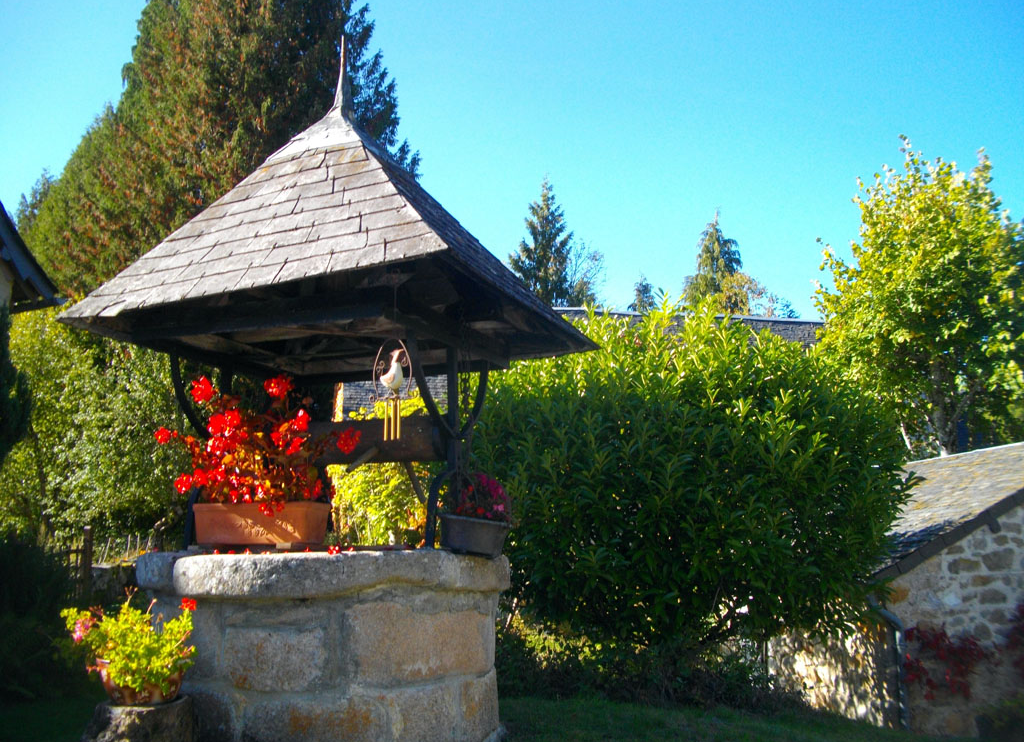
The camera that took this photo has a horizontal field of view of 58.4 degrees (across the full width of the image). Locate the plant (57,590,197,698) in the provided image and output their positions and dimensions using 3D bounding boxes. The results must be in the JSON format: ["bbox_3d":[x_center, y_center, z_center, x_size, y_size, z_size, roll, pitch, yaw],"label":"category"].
[{"bbox_3d":[-1.305,0.931,3.120,0.440,0.360,0.400,4,-13,-21],"label":"plant"}]

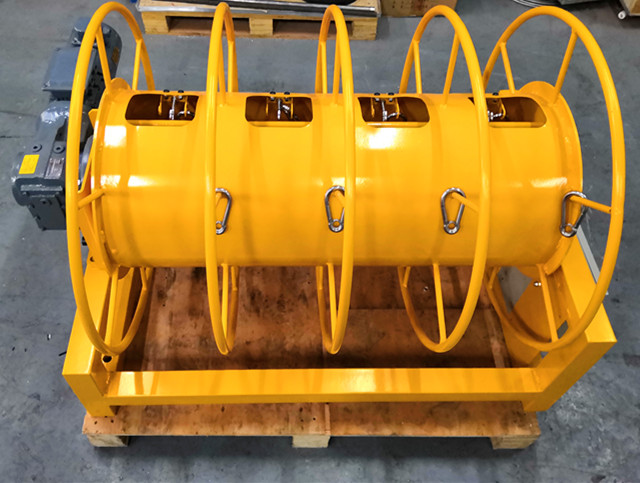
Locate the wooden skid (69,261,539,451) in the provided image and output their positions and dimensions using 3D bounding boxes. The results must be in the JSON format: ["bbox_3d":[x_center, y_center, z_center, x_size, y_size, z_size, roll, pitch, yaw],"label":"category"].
[{"bbox_3d":[-0.021,0.180,1.613,1.175,0.120,0.900,0,51,-3],"label":"wooden skid"}]

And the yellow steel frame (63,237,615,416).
[{"bbox_3d":[0.010,0.018,1.417,1.200,0.390,0.800,0,51,-3],"label":"yellow steel frame"}]

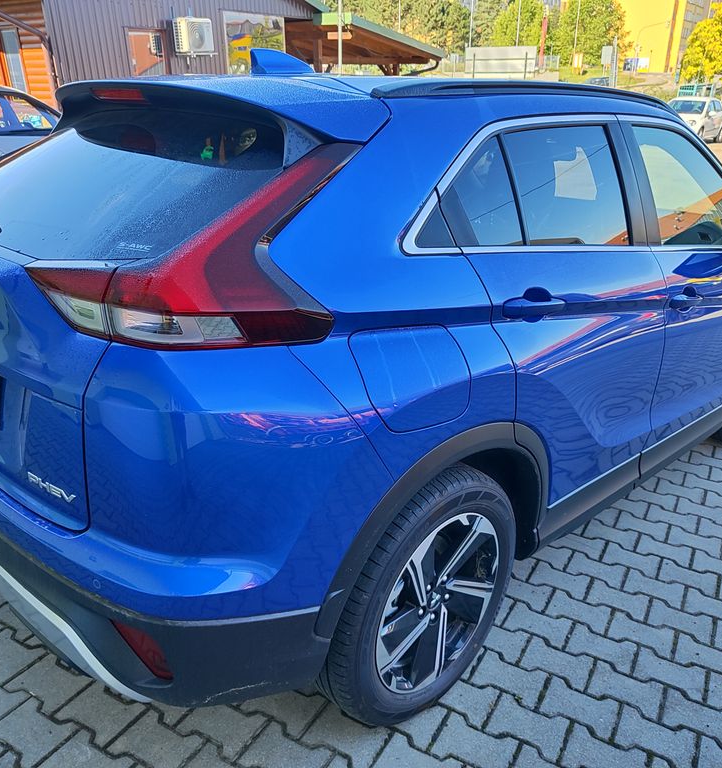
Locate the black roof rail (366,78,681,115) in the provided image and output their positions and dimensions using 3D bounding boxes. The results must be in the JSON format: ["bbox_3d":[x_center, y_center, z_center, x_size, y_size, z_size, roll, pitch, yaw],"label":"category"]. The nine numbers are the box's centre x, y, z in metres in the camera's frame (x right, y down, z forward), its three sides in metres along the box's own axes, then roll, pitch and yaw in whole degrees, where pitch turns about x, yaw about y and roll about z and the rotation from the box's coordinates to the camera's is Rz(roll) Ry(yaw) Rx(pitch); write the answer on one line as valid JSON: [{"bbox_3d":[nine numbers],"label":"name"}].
[{"bbox_3d":[0.611,-0.857,2.053,1.630,0.110,0.070,-16,27,-41],"label":"black roof rail"}]

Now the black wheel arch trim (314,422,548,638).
[{"bbox_3d":[0.203,0.323,1.669,0.920,0.480,0.100,-16,28,-42],"label":"black wheel arch trim"}]

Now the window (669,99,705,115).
[{"bbox_3d":[11.242,-9.567,23.500,1.320,0.460,0.550,16,26,35],"label":"window"}]

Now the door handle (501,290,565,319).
[{"bbox_3d":[0.428,-0.189,1.684,0.275,0.065,0.055,-9,22,-44],"label":"door handle"}]

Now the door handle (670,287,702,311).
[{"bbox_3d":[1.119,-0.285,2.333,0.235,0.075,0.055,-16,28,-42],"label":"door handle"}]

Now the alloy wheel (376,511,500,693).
[{"bbox_3d":[0.154,0.546,1.827,0.488,0.488,0.170,-16,27,-41],"label":"alloy wheel"}]

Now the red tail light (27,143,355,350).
[{"bbox_3d":[-0.249,-0.271,1.248,0.600,0.340,0.400,-16,27,-41],"label":"red tail light"}]

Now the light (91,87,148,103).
[{"bbox_3d":[-0.599,-0.713,1.684,0.035,0.035,0.280,-16,28,-42],"label":"light"}]

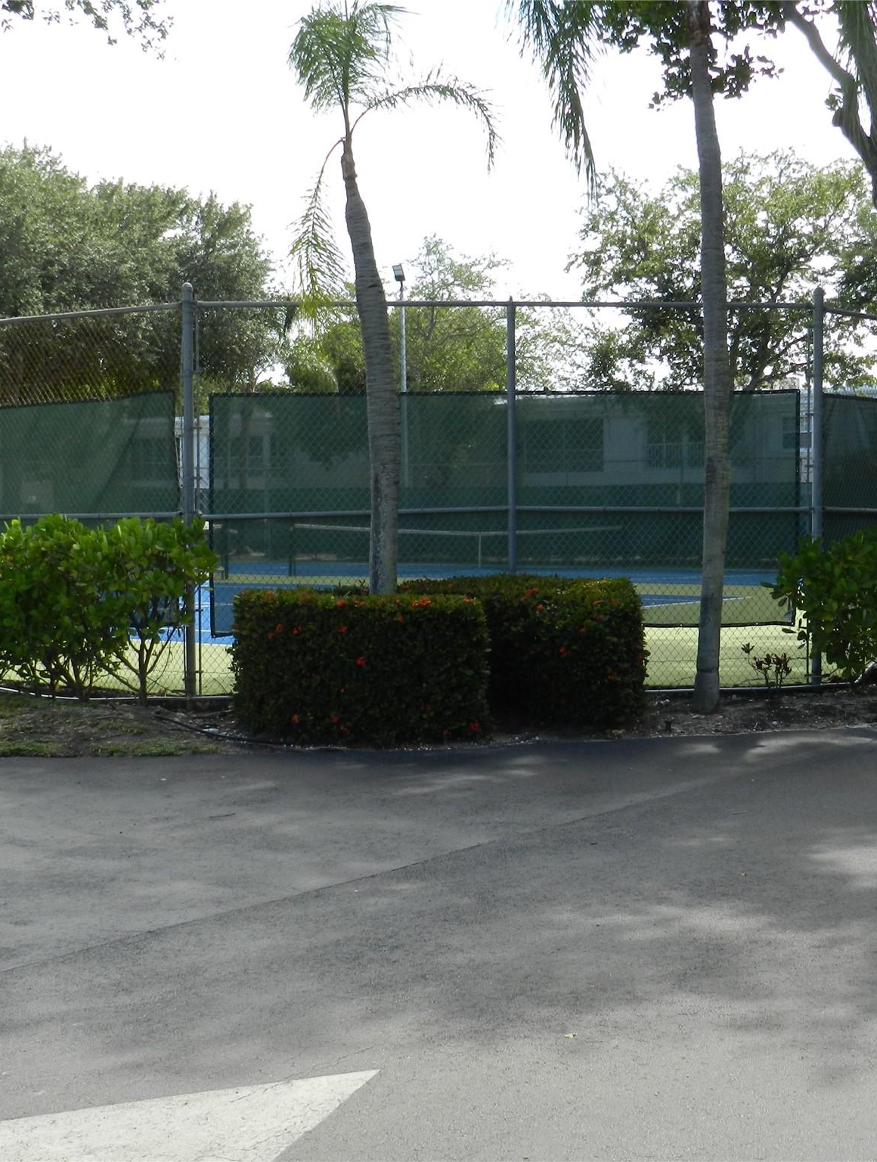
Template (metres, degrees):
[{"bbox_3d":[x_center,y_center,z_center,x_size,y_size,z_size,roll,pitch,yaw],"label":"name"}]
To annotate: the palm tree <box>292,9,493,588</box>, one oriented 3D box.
[{"bbox_3d":[-0.318,-1.636,12.043,1.480,5.170,1.600,0,2,0],"label":"palm tree"}]

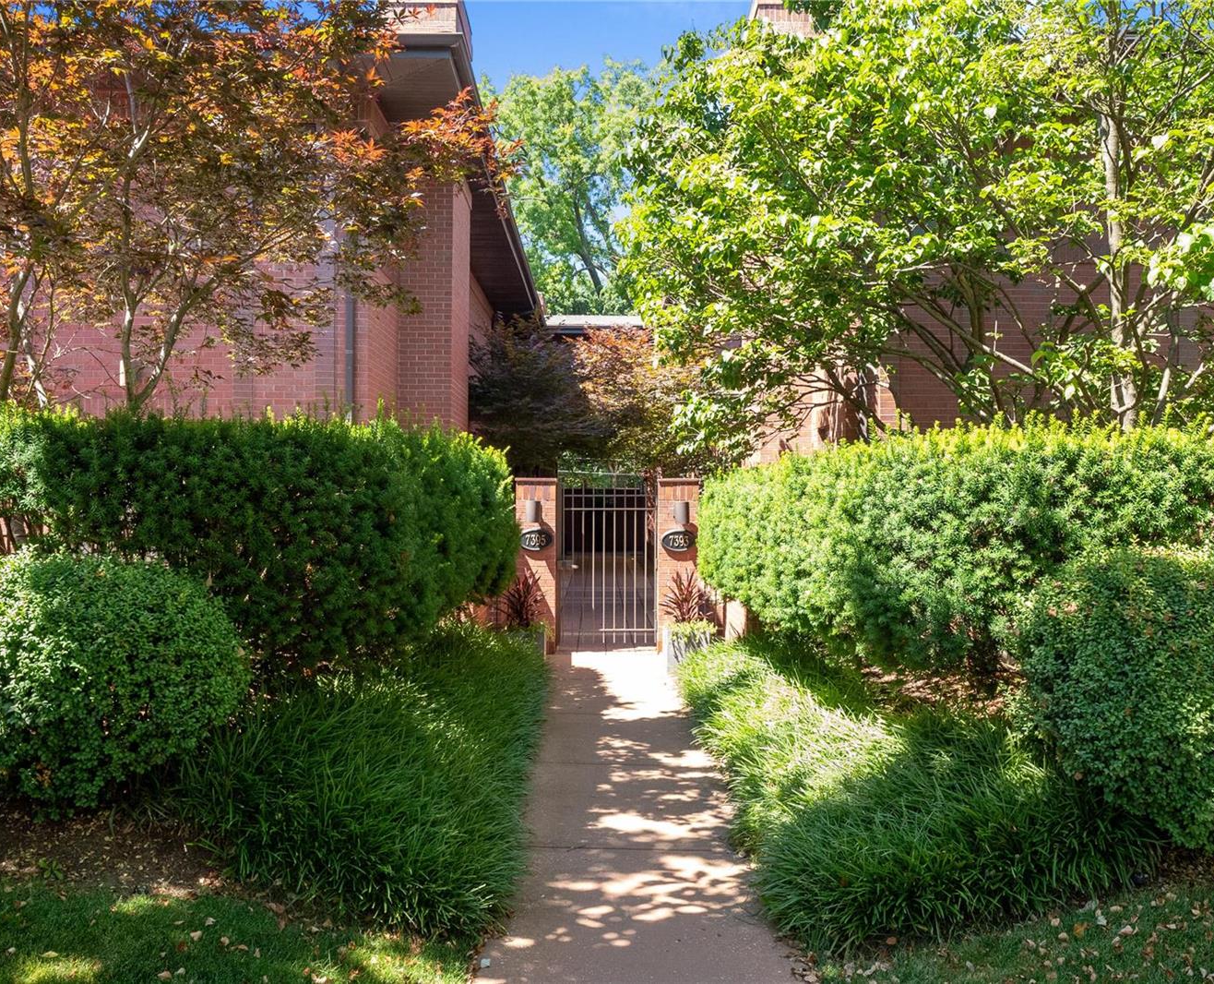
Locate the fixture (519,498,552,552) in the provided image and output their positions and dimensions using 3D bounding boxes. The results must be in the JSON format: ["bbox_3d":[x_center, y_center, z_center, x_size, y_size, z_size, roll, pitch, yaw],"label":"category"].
[{"bbox_3d":[-0.711,0.328,11.500,0.325,0.530,0.190,0,0,-1],"label":"fixture"}]

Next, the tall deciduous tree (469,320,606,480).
[{"bbox_3d":[-1.020,-0.450,16.800,2.300,4.200,2.400,0,0,-1],"label":"tall deciduous tree"}]

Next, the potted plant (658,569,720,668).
[{"bbox_3d":[0.790,1.200,11.000,0.570,0.930,0.550,0,0,-1],"label":"potted plant"}]

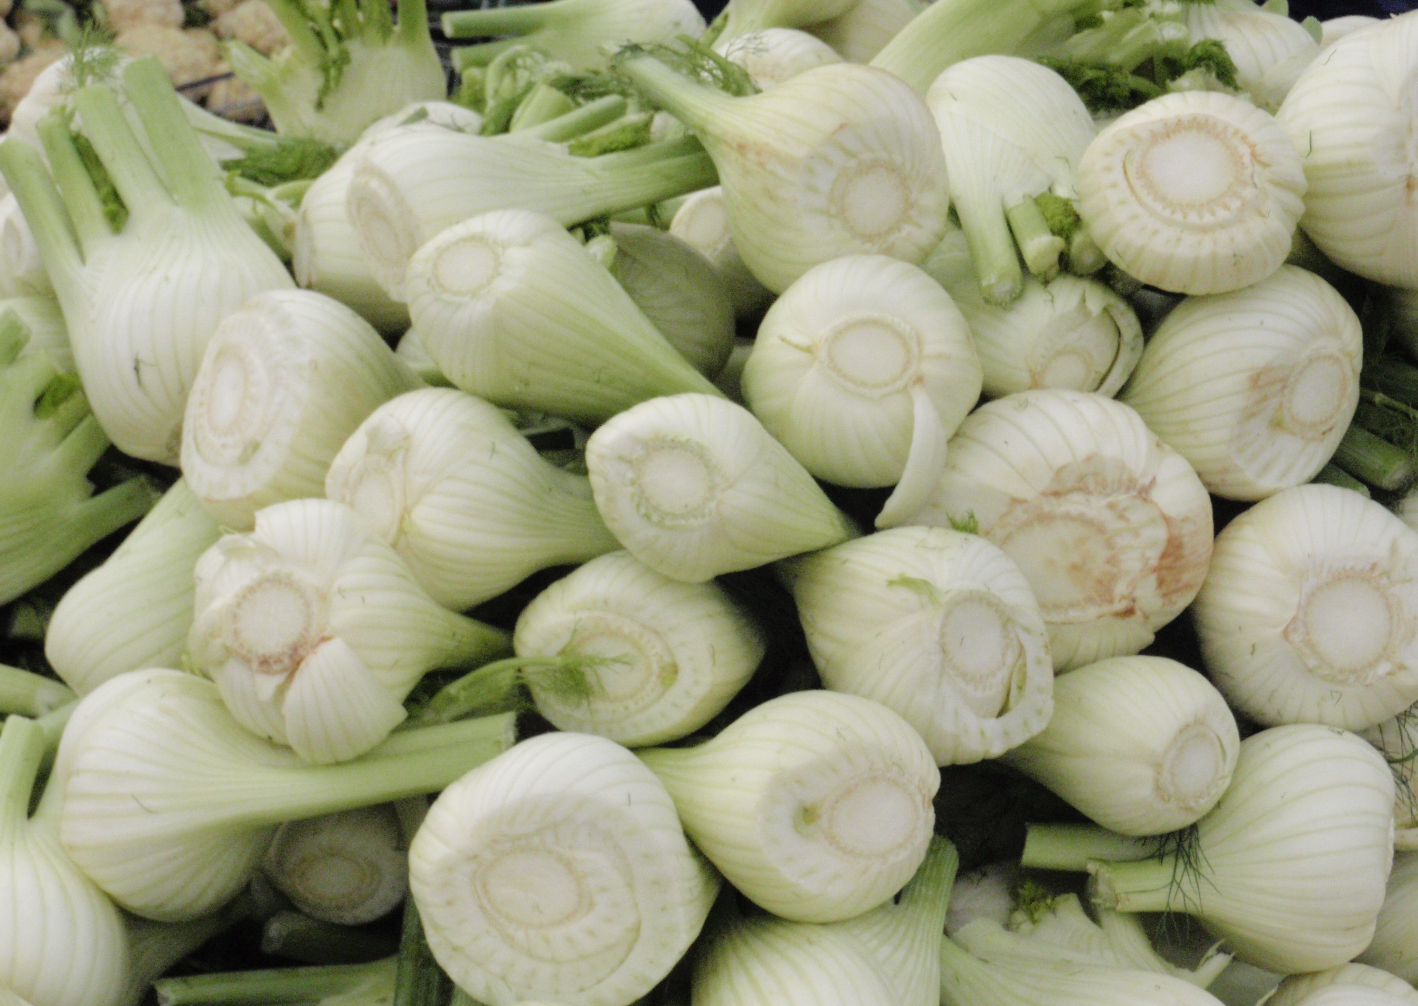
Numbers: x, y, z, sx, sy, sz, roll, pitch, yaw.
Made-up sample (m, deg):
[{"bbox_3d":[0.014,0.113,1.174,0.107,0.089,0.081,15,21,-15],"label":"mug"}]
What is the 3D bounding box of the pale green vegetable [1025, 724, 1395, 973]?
[{"bbox_3d":[0.186,0.130,1.060,0.138,0.092,0.078,-4,0,-6],"label":"pale green vegetable"}]

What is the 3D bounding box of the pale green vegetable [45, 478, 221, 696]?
[{"bbox_3d":[-0.210,0.024,1.130,0.075,0.070,0.128,40,78,0],"label":"pale green vegetable"}]

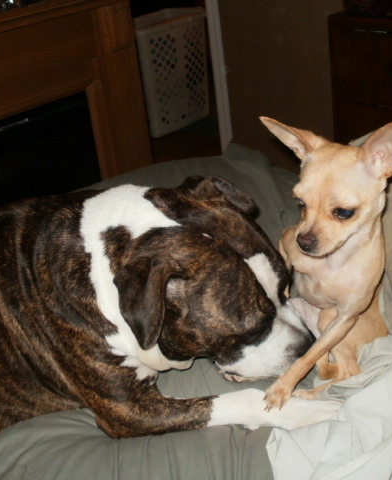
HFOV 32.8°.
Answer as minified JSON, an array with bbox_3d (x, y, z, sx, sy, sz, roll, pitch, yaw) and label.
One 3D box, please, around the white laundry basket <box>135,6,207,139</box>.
[{"bbox_3d":[-0.206,-0.907,3.608,0.346,0.550,0.522,19,36,42],"label":"white laundry basket"}]

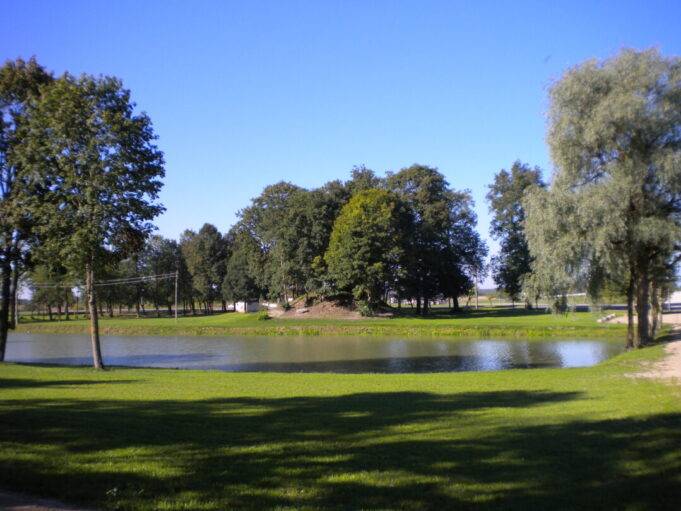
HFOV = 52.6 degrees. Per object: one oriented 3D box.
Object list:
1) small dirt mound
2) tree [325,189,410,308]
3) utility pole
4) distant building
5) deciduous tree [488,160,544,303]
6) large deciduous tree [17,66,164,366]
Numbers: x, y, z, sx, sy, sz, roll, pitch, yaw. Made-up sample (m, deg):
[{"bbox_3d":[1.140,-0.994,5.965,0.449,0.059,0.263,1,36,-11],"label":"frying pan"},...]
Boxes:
[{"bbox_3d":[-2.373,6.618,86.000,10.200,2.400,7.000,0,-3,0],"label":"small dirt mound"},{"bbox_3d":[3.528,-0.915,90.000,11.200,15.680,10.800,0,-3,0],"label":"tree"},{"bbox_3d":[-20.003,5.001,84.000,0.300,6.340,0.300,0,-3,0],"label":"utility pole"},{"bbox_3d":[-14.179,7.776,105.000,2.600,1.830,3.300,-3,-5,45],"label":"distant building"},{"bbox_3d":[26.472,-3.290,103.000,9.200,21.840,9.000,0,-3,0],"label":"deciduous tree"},{"bbox_3d":[-9.658,-1.308,26.500,5.800,11.310,5.600,0,-3,0],"label":"large deciduous tree"}]

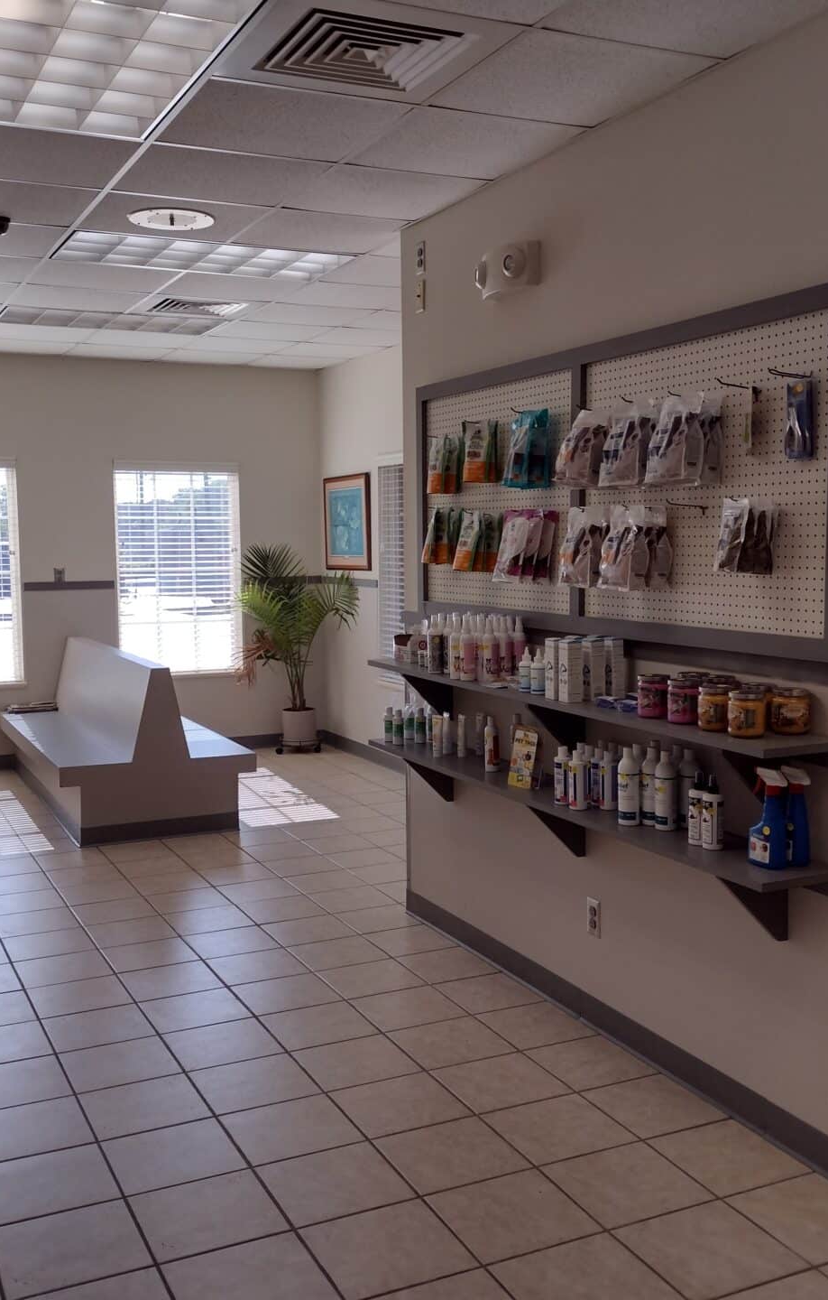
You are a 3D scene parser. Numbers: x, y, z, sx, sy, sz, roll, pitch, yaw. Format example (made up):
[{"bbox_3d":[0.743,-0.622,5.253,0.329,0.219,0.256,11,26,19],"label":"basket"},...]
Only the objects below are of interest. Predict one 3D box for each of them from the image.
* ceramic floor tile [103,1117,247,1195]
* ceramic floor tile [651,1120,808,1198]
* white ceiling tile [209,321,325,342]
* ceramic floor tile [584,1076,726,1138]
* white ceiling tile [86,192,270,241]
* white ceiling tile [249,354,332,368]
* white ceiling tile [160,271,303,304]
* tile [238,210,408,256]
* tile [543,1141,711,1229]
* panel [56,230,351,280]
[{"bbox_3d":[-0.587,1.239,3.303,0.305,0.010,0.305,-3,5,-24],"label":"ceramic floor tile"},{"bbox_3d":[0.756,1.231,3.271,0.280,0.010,0.310,-3,5,-24],"label":"ceramic floor tile"},{"bbox_3d":[-0.797,-1.827,7.691,0.600,0.020,0.600,-3,5,-25],"label":"white ceiling tile"},{"bbox_3d":[0.635,1.196,3.533,0.285,0.010,0.300,-3,6,-25],"label":"ceramic floor tile"},{"bbox_3d":[-0.891,-1.601,4.976,0.600,0.020,0.600,-3,6,-25],"label":"white ceiling tile"},{"bbox_3d":[-0.793,-1.959,9.169,0.590,0.015,0.600,-3,5,-25],"label":"white ceiling tile"},{"bbox_3d":[-0.867,-1.730,6.427,0.603,0.018,0.603,-3,6,-24],"label":"white ceiling tile"},{"bbox_3d":[-0.345,-1.625,5.224,0.575,0.020,0.600,-3,5,-25],"label":"tile"},{"bbox_3d":[0.503,1.264,3.199,0.305,0.010,0.305,-4,6,-24],"label":"tile"},{"bbox_3d":[-0.876,-1.680,5.662,1.210,0.070,0.605,-3,5,-25],"label":"panel"}]

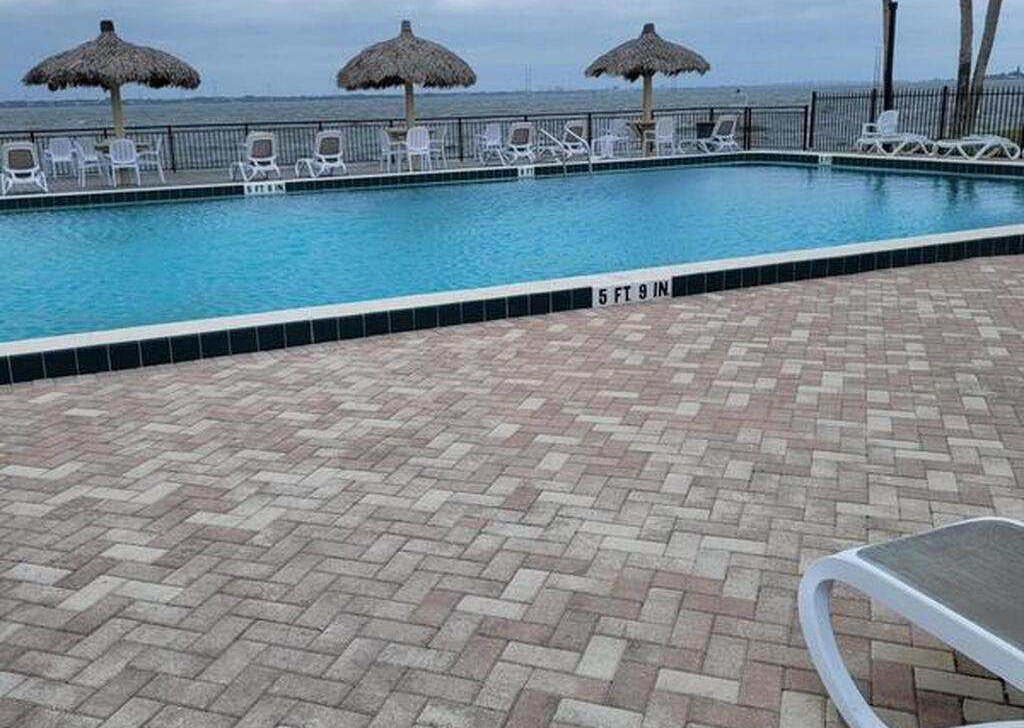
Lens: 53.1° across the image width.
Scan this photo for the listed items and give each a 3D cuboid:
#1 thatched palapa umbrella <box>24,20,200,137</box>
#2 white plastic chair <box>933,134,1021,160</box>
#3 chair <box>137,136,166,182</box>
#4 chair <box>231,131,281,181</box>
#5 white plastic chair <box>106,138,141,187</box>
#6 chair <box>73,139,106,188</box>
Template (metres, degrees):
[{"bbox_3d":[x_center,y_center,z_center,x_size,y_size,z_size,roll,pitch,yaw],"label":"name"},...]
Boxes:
[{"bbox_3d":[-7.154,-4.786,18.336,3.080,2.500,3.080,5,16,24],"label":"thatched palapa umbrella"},{"bbox_3d":[8.673,-4.027,19.065,1.480,0.420,0.640,6,17,28],"label":"white plastic chair"},{"bbox_3d":[-6.604,-3.703,18.647,0.570,0.820,0.570,-7,16,-21],"label":"chair"},{"bbox_3d":[-4.799,-3.900,19.104,0.640,0.870,1.380,-9,16,-26],"label":"chair"},{"bbox_3d":[-6.911,-3.577,18.223,0.560,0.810,0.570,-8,16,-24],"label":"white plastic chair"},{"bbox_3d":[-7.501,-3.584,18.289,0.570,0.820,0.570,-9,16,-25],"label":"chair"}]

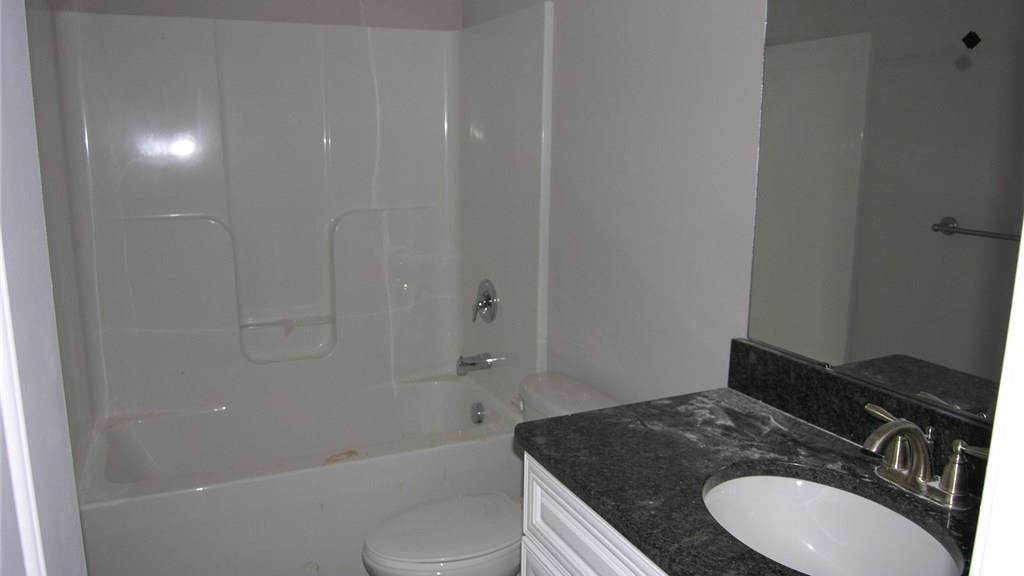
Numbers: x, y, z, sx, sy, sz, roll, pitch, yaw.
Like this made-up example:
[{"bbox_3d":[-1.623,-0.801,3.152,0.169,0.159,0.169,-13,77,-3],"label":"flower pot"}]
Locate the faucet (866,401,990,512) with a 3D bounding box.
[{"bbox_3d":[0.620,0.272,1.125,0.188,0.139,0.254,-4,12,-25],"label":"faucet"}]

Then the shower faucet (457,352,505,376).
[{"bbox_3d":[-0.149,0.313,2.903,0.148,0.072,0.056,-4,12,-25],"label":"shower faucet"}]

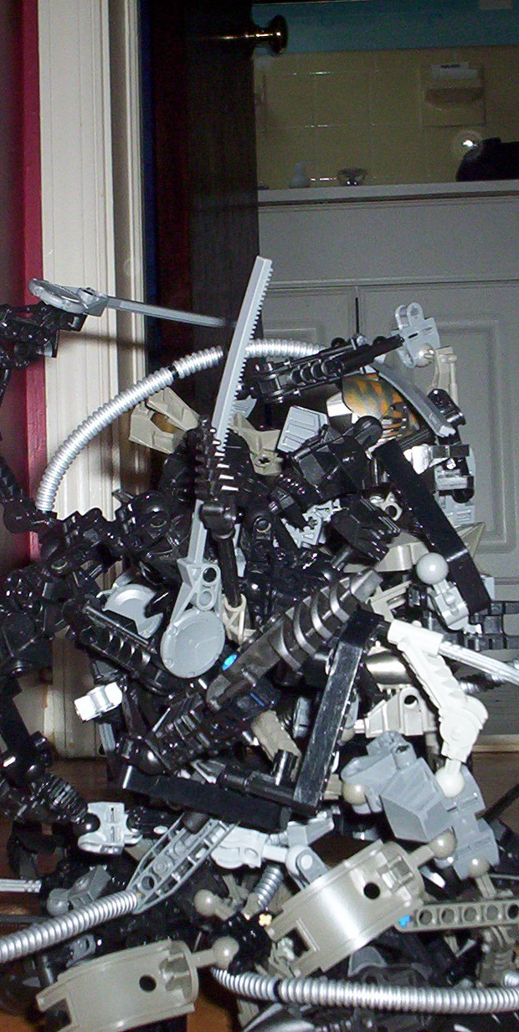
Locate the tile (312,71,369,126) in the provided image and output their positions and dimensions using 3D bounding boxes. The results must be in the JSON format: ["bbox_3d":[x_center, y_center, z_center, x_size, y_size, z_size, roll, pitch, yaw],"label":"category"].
[{"bbox_3d":[0.168,-0.841,3.035,0.107,0.107,0.009,-2,-2,4],"label":"tile"}]

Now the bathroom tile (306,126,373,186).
[{"bbox_3d":[0.170,-0.732,3.032,0.107,0.107,0.009,-2,-2,4],"label":"bathroom tile"}]

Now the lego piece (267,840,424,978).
[{"bbox_3d":[0.028,0.122,0.468,0.047,0.024,0.020,-34,-6,-3],"label":"lego piece"}]

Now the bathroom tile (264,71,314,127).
[{"bbox_3d":[0.063,-0.840,3.042,0.107,0.107,0.009,-2,-2,4],"label":"bathroom tile"}]

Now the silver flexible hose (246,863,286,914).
[{"bbox_3d":[0.003,0.138,0.557,0.007,0.021,0.007,22,12,-4],"label":"silver flexible hose"}]

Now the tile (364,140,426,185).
[{"bbox_3d":[0.278,-0.731,3.025,0.107,0.107,0.009,-2,-2,4],"label":"tile"}]

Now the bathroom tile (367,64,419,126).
[{"bbox_3d":[0.274,-0.842,3.029,0.107,0.107,0.009,-2,-2,4],"label":"bathroom tile"}]

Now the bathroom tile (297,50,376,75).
[{"bbox_3d":[0.156,-0.915,3.039,0.153,0.047,0.010,-2,-2,4],"label":"bathroom tile"}]

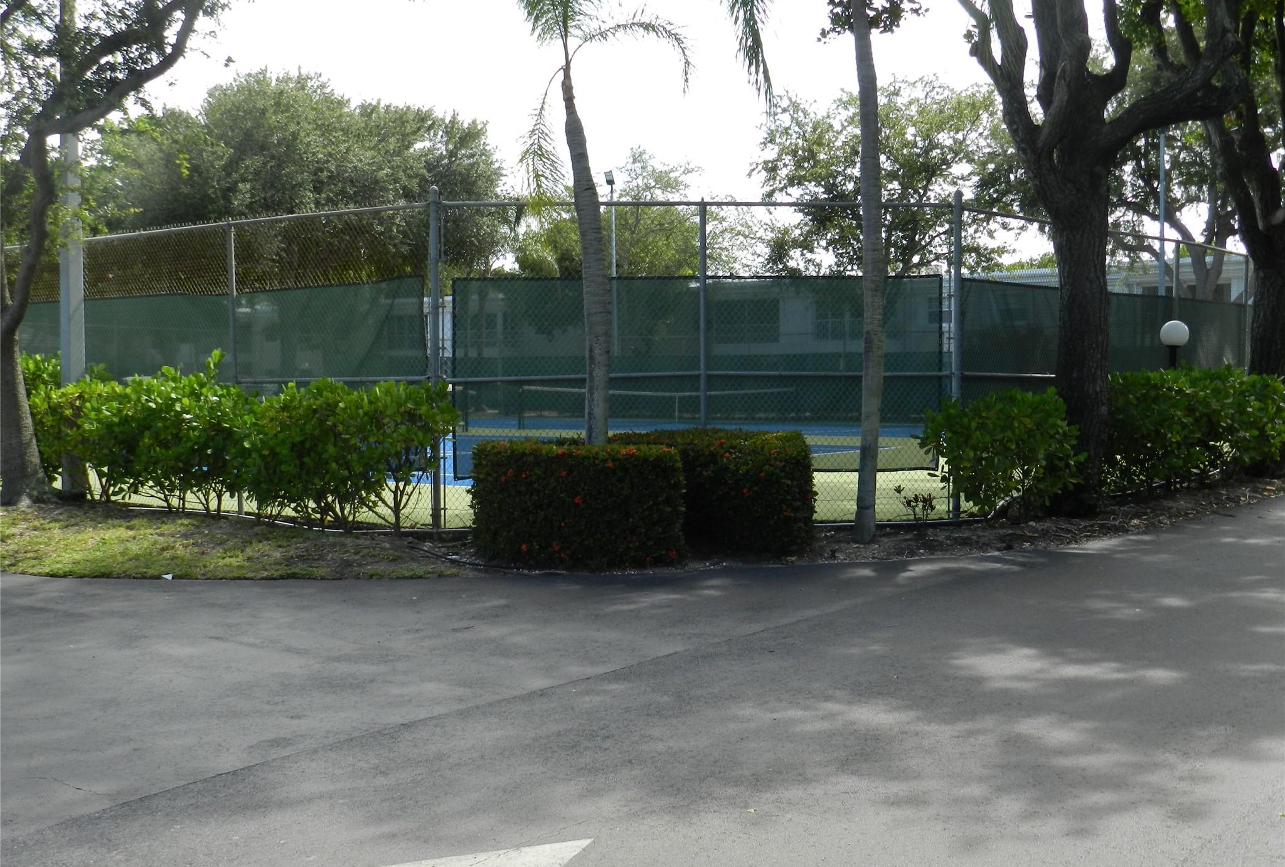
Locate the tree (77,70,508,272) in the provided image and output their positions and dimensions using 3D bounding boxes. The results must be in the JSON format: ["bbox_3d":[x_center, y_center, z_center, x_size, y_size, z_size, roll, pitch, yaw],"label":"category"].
[{"bbox_3d":[-13.089,-7.111,52.751,16.150,12.870,13.000,0,2,0],"label":"tree"}]

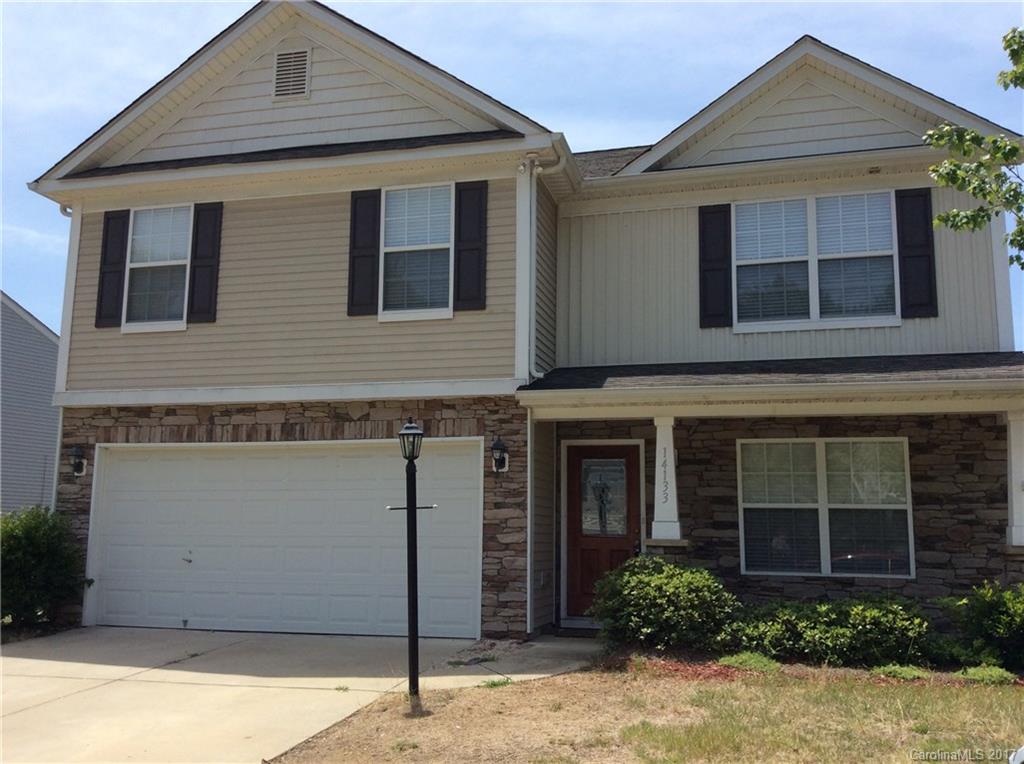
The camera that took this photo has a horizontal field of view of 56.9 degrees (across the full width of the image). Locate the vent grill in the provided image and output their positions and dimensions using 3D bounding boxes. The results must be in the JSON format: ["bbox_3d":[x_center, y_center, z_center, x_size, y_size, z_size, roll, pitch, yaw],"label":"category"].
[{"bbox_3d":[-2.725,-3.800,11.677,0.510,0.670,0.060,-2,-9,13],"label":"vent grill"}]

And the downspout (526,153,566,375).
[{"bbox_3d":[0.415,-1.326,10.642,0.380,2.620,0.090,-2,-9,13],"label":"downspout"}]

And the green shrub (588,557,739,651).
[{"bbox_3d":[1.428,2.134,9.047,1.380,0.920,1.200,-2,-9,13],"label":"green shrub"}]

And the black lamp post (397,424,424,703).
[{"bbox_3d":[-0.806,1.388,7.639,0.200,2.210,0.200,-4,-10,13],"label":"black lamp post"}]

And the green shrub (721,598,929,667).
[{"bbox_3d":[2.862,2.282,8.746,1.780,0.580,0.950,-2,-9,13],"label":"green shrub"}]

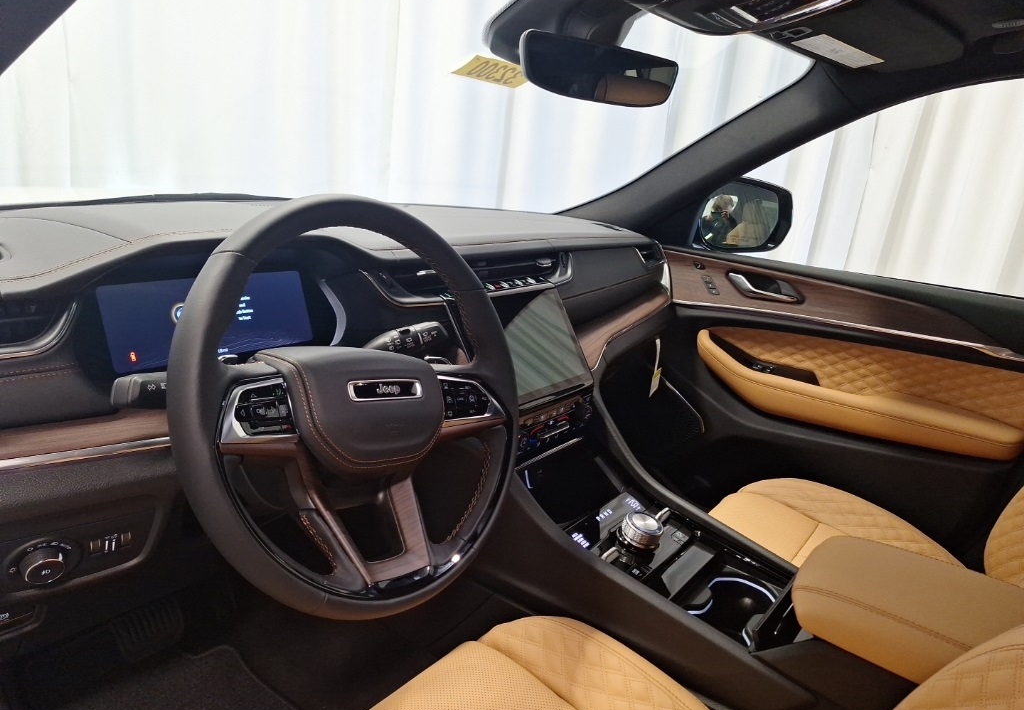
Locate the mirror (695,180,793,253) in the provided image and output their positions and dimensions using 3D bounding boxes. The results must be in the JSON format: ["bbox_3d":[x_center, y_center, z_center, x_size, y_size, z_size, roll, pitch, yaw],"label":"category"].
[{"bbox_3d":[0.568,-0.347,1.680,0.225,0.166,0.115,9,16,9],"label":"mirror"}]

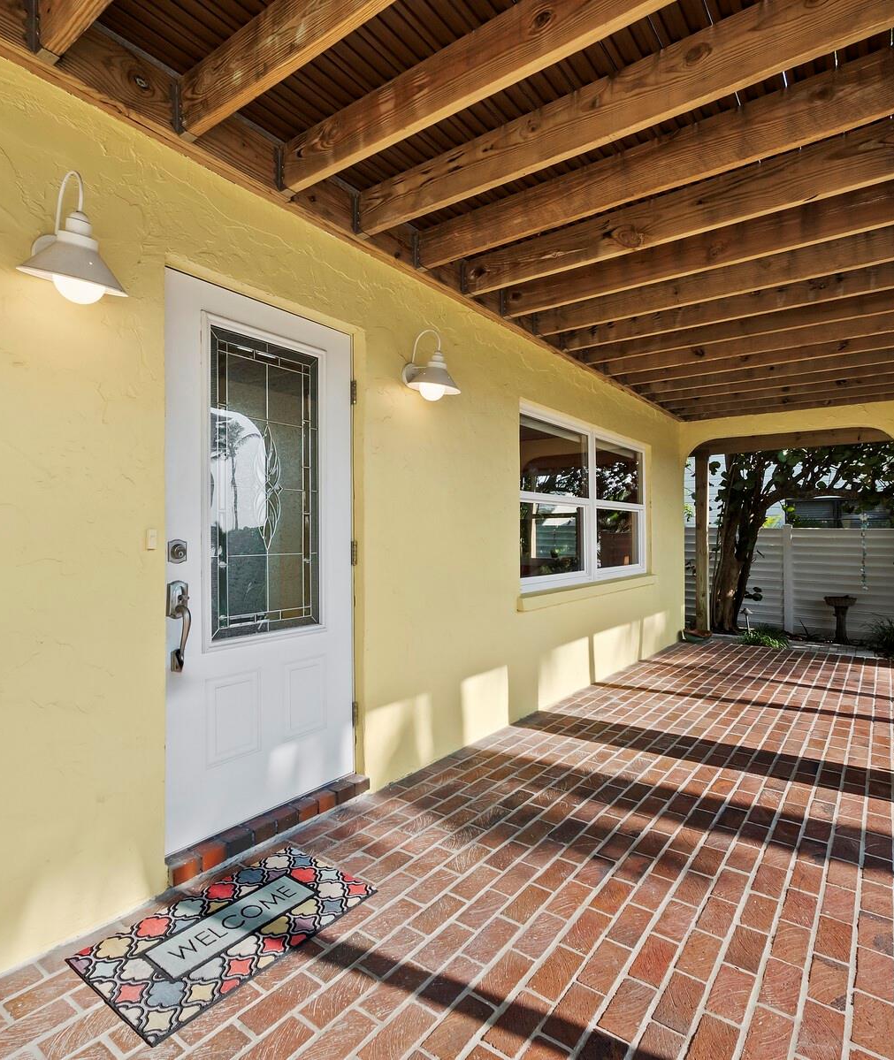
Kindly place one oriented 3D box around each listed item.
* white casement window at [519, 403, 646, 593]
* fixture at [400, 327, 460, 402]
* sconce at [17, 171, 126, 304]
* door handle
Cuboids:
[{"bbox_3d":[1.214,-0.189,4.874,0.090,1.275,2.570,0,0,38],"label":"white casement window"},{"bbox_3d":[-0.075,-0.831,2.846,0.295,0.390,0.267,0,0,38],"label":"fixture"},{"bbox_3d":[-1.047,-0.837,1.607,0.295,0.390,0.267,0,0,38],"label":"sconce"},{"bbox_3d":[-0.953,0.351,2.060,0.070,0.325,0.073,0,0,38],"label":"door handle"}]

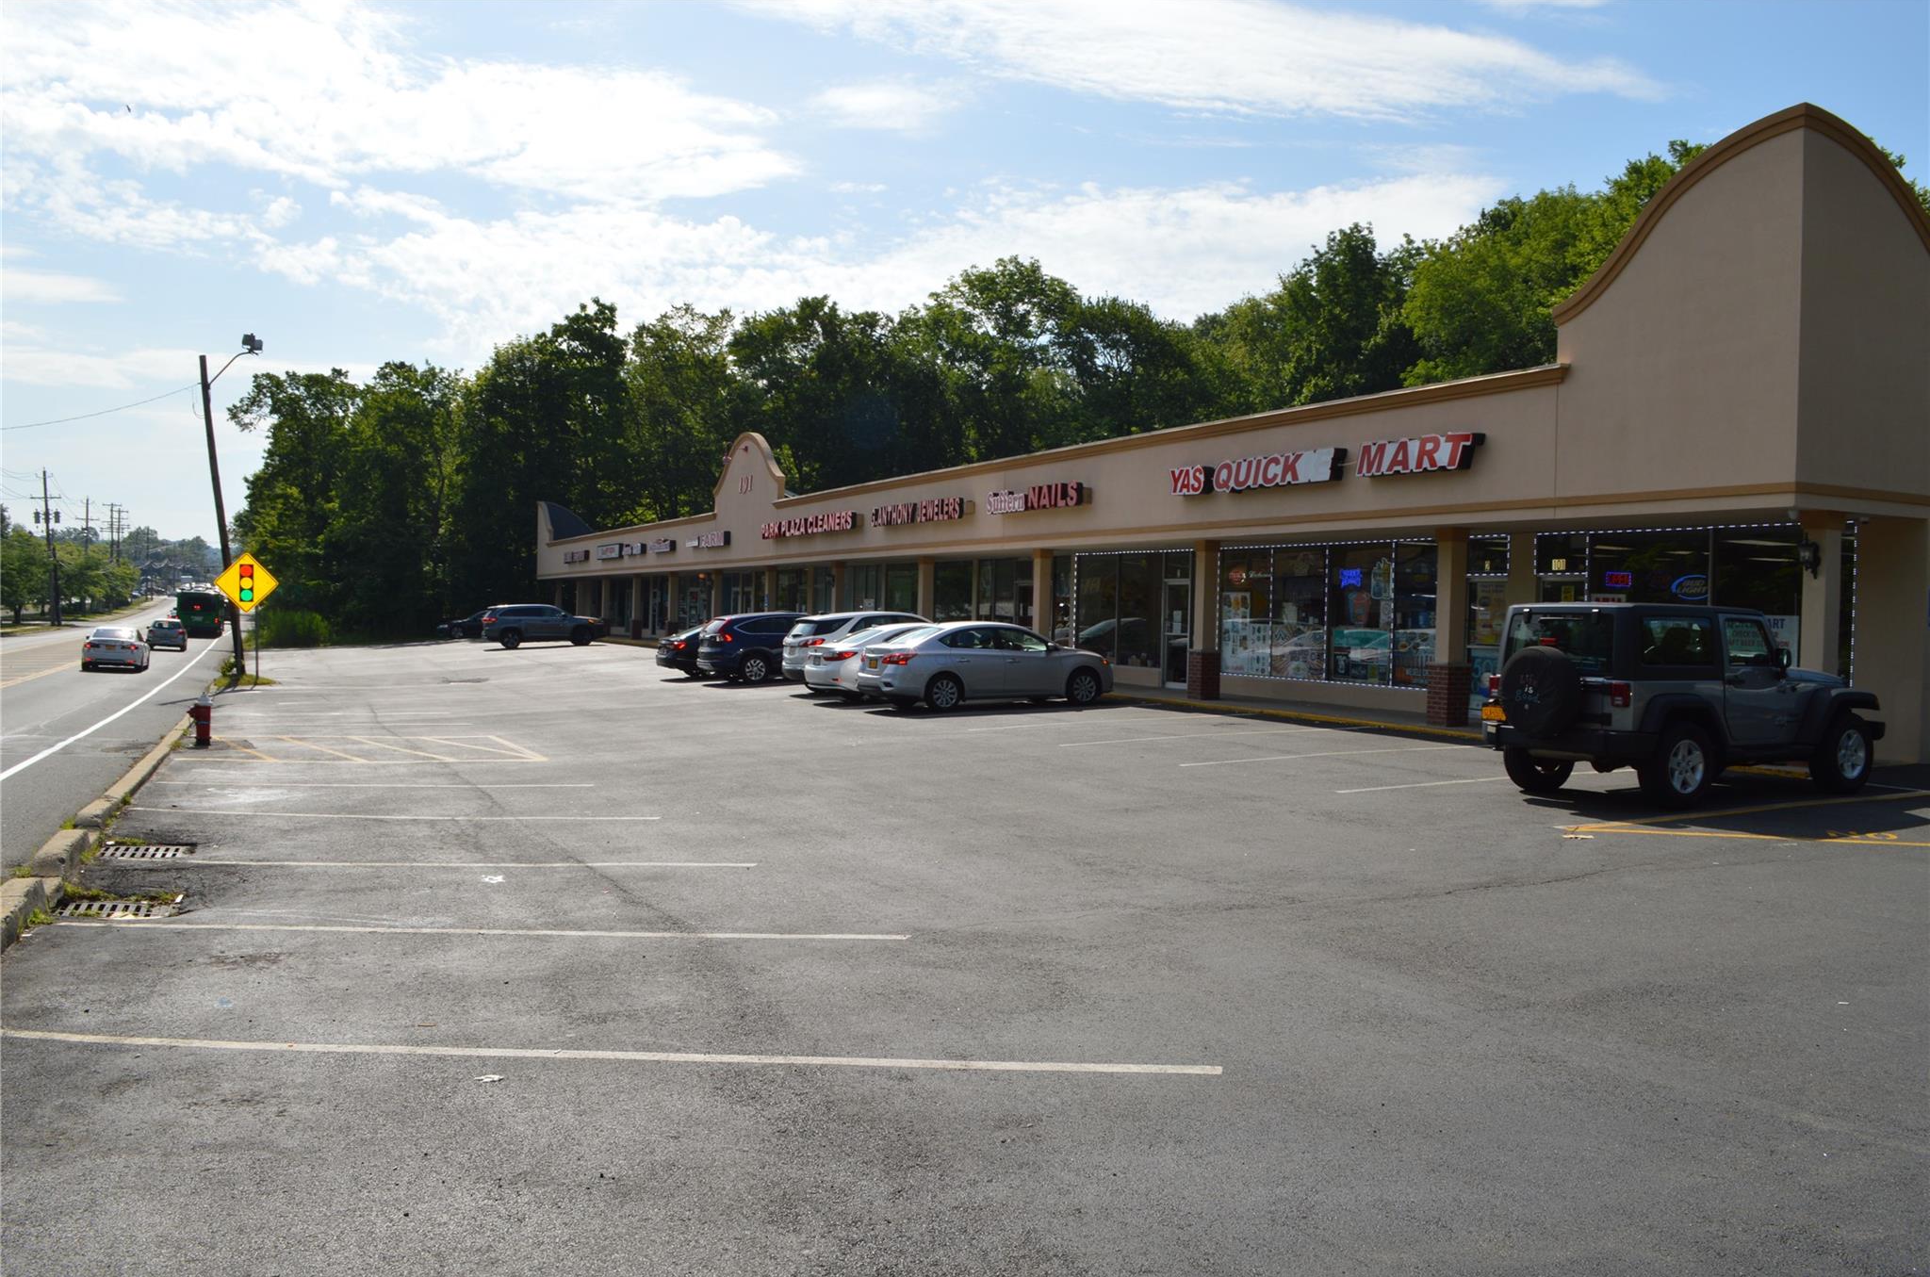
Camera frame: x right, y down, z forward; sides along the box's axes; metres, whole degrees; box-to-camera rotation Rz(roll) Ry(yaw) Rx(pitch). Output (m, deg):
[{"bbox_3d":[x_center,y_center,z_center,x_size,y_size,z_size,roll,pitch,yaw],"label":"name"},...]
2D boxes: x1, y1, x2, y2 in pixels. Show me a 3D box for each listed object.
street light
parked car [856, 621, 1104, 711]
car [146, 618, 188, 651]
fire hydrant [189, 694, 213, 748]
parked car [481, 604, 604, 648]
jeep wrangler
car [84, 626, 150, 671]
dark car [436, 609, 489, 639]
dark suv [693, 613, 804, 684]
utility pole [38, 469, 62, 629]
[{"bbox_3d":[-21.326,-3.875,42.000,1.500,9.800,0.450,1,1,-27],"label":"street light"},{"bbox_3d":[0.507,0.491,25.606,4.620,1.495,1.760,1,1,-27],"label":"parked car"},{"bbox_3d":[-38.081,-0.193,69.191,1.800,1.510,4.350,1,1,-27],"label":"car"},{"bbox_3d":[-11.416,1.221,21.600,0.340,0.790,0.330,1,1,-26],"label":"fire hydrant"},{"bbox_3d":[-17.434,-0.519,59.945,4.860,1.730,1.920,1,1,-25],"label":"parked car"},{"bbox_3d":[6.932,0.596,14.100,4.153,1.800,1.870,1,1,-27],"label":"jeep wrangler"},{"bbox_3d":[-28.052,0.341,47.876,1.850,1.450,4.870,1,1,-27],"label":"car"},{"bbox_3d":[-23.116,-0.674,69.500,4.700,1.470,1.820,1,1,-24],"label":"dark car"},{"bbox_3d":[-3.978,0.234,34.366,4.560,1.650,1.820,1,1,-27],"label":"dark suv"},{"bbox_3d":[-69.675,-6.881,110.000,1.600,11.800,0.500,1,1,-27],"label":"utility pole"}]

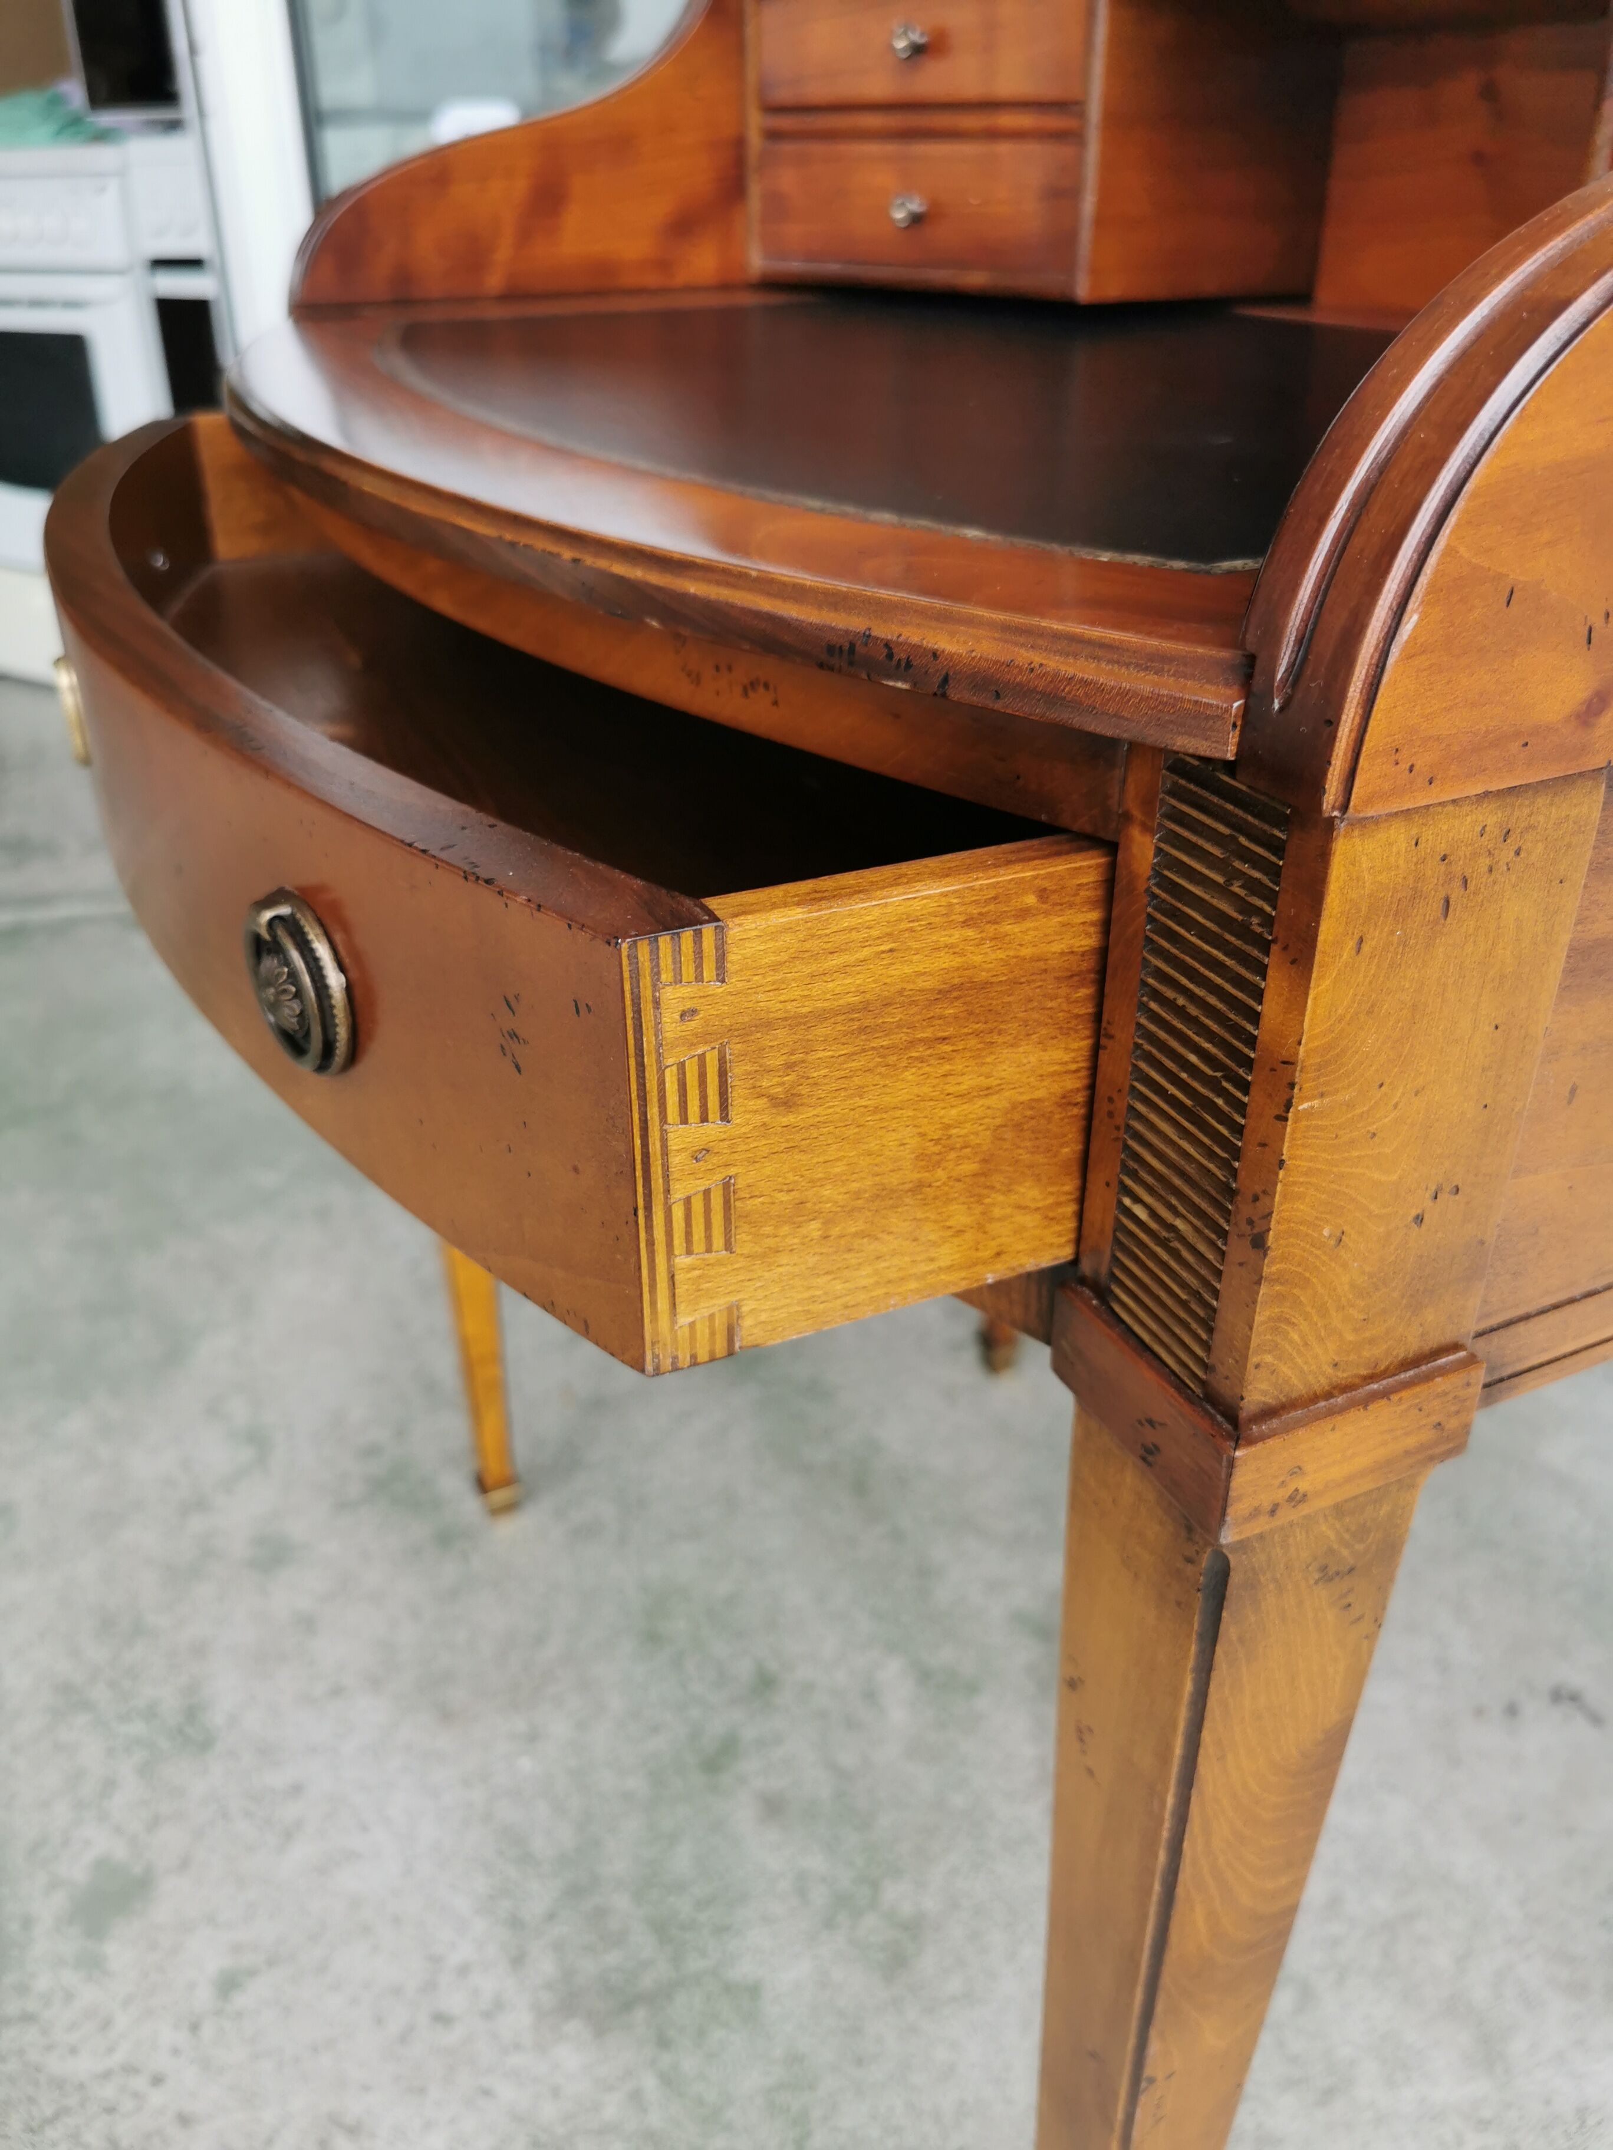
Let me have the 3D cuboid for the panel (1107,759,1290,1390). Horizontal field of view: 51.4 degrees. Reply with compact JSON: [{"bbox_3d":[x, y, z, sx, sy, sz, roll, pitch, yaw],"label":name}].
[{"bbox_3d":[0.063,0.001,0.272,0.010,0.104,0.030,-13,31,-22],"label":"panel"}]

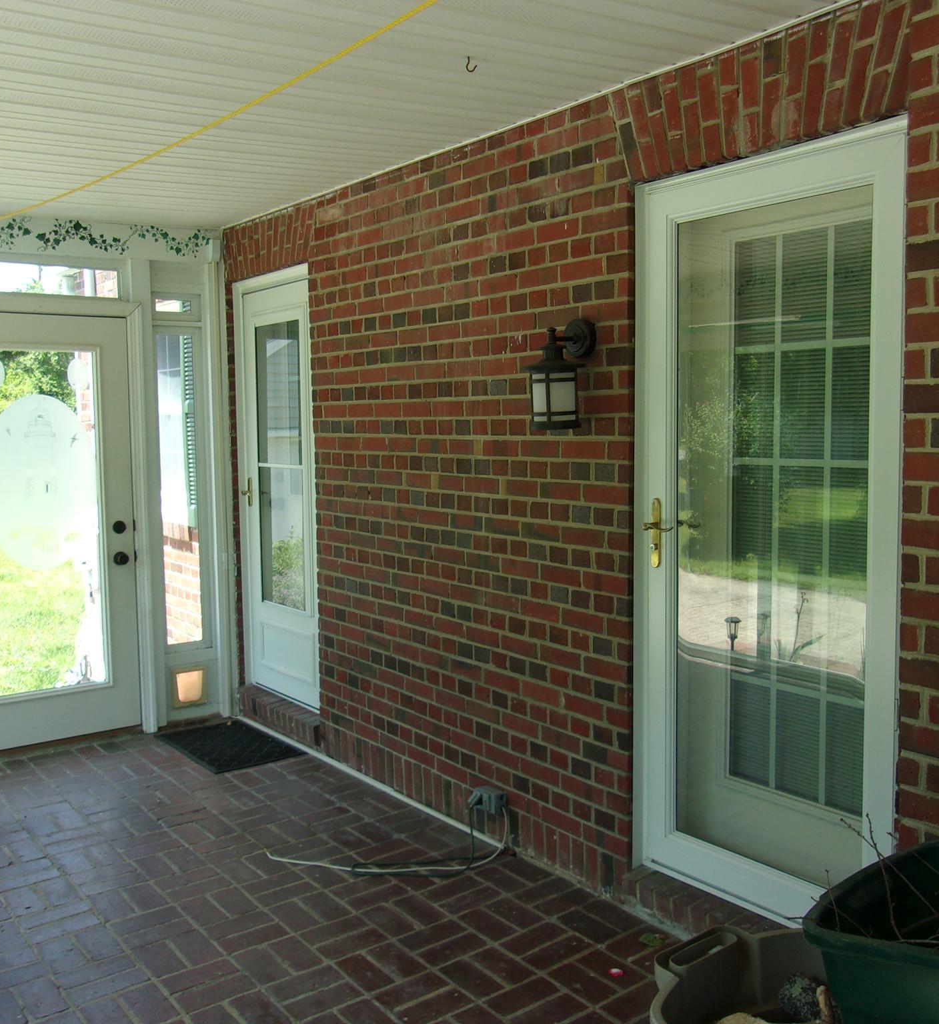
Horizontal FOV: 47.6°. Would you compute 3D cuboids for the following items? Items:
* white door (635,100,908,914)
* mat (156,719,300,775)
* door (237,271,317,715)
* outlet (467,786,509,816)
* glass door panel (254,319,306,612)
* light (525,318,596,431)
[{"bbox_3d":[0.818,0.087,2.983,0.073,2.110,0.886,-4,6,-38],"label":"white door"},{"bbox_3d":[-1.155,1.110,5.089,0.448,0.014,0.753,-4,6,-38],"label":"mat"},{"bbox_3d":[-0.919,-0.093,5.261,0.053,2.038,0.757,-4,6,-38],"label":"door"},{"bbox_3d":[0.067,1.043,3.884,0.076,0.071,0.144,-4,6,-38],"label":"outlet"},{"bbox_3d":[-0.934,-0.226,5.273,0.030,1.395,0.439,-4,6,-38],"label":"glass door panel"},{"bbox_3d":[0.280,-0.434,3.352,0.211,0.345,0.189,-4,6,-38],"label":"light"}]

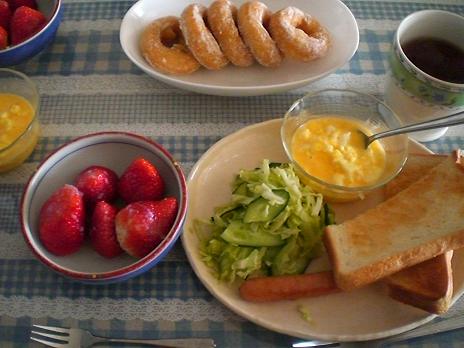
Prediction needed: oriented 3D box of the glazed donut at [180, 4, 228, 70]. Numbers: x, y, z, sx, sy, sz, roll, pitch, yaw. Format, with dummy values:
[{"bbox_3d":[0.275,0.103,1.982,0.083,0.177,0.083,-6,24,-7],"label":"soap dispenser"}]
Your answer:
[{"bbox_3d":[-0.026,-0.141,0.525,0.026,0.071,0.071,-24,45,27],"label":"glazed donut"}]

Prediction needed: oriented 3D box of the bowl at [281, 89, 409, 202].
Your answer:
[{"bbox_3d":[0.097,-0.018,0.463,0.108,0.055,0.108,0,60,0],"label":"bowl"}]

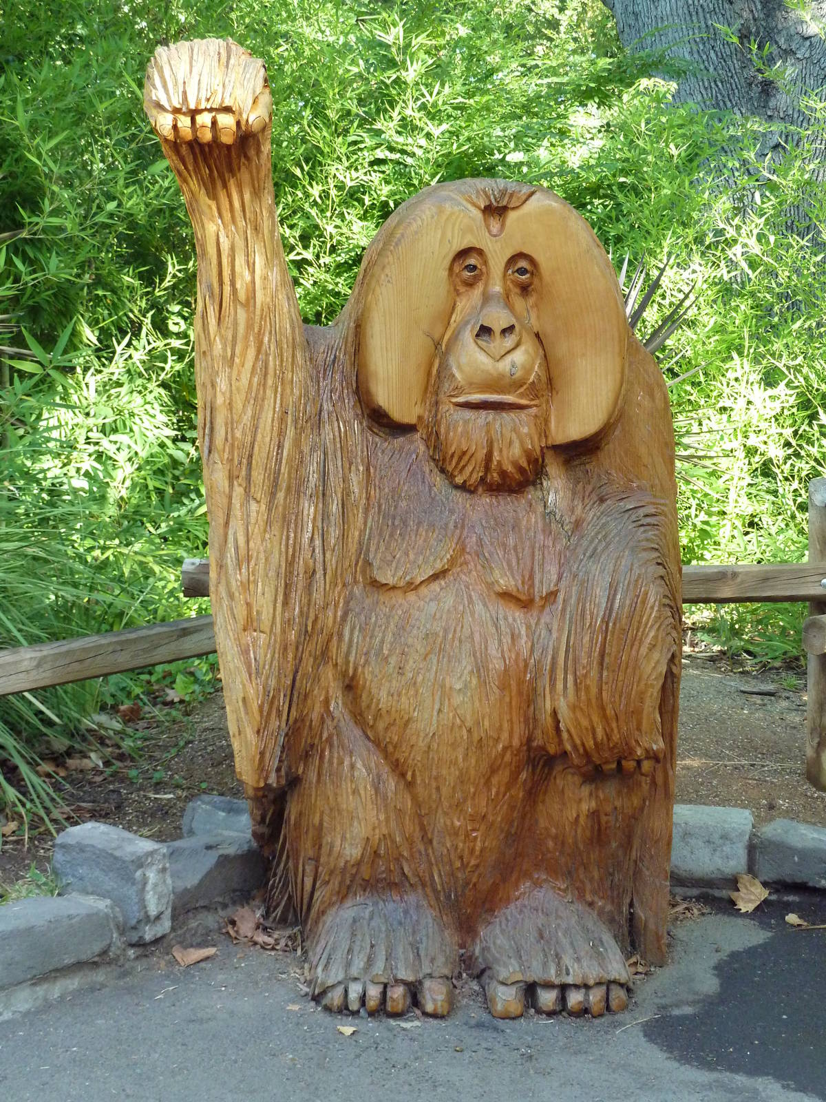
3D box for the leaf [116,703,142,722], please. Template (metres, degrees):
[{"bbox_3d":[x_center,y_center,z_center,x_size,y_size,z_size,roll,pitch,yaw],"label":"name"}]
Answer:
[{"bbox_3d":[-1.106,0.630,6.819,0.095,0.055,0.070,0,4,0],"label":"leaf"}]

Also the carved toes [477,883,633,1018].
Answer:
[{"bbox_3d":[0.347,1.004,4.425,0.360,0.230,0.320,0,4,-6],"label":"carved toes"}]

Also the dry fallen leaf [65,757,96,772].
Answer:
[{"bbox_3d":[-1.174,0.753,6.176,0.110,0.040,0.080,0,4,0],"label":"dry fallen leaf"}]

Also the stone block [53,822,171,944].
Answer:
[{"bbox_3d":[-0.865,0.944,5.067,0.340,0.250,0.200,4,6,44],"label":"stone block"}]

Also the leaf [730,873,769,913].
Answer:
[{"bbox_3d":[1.000,1.007,5.183,0.115,0.100,0.060,0,4,0],"label":"leaf"}]

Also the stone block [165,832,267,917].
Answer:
[{"bbox_3d":[-0.595,0.954,5.269,0.300,0.190,0.190,-3,5,-30],"label":"stone block"}]

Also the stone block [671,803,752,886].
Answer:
[{"bbox_3d":[0.940,0.925,5.577,0.290,0.190,0.230,1,5,14],"label":"stone block"}]

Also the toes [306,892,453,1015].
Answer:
[{"bbox_3d":[-0.075,1.005,4.430,0.340,0.225,0.310,1,4,7],"label":"toes"}]

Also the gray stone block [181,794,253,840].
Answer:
[{"bbox_3d":[-0.605,0.906,5.696,0.280,0.200,0.210,0,4,6],"label":"gray stone block"}]

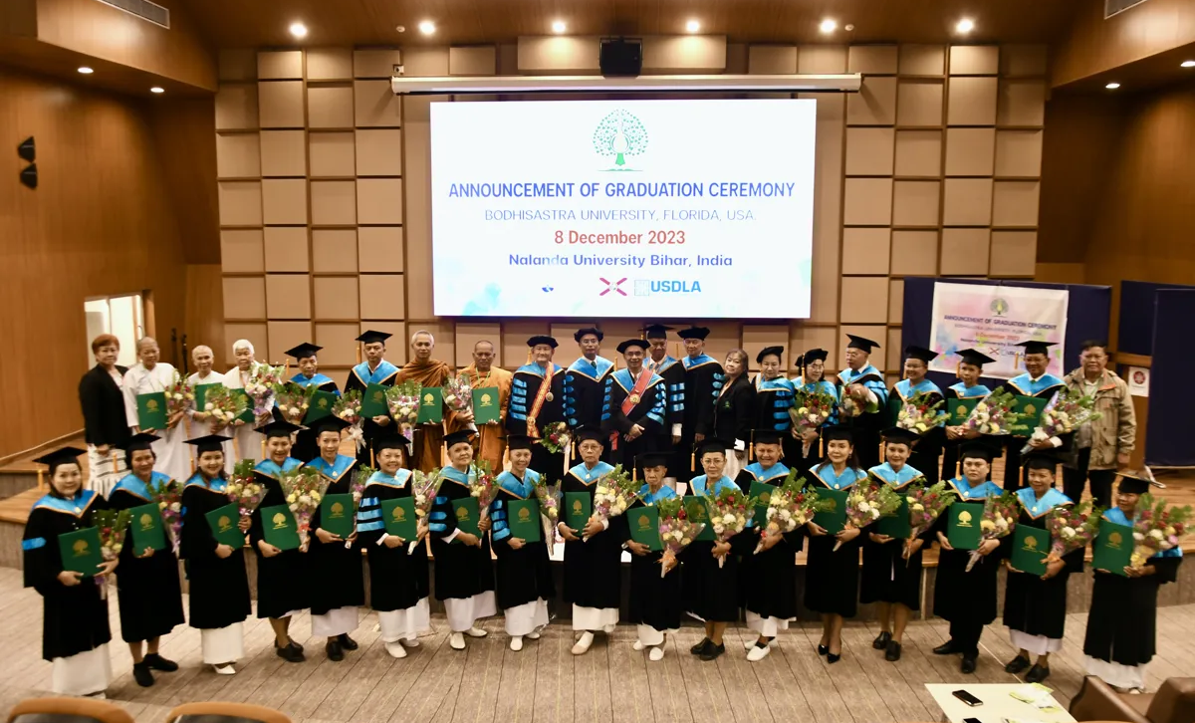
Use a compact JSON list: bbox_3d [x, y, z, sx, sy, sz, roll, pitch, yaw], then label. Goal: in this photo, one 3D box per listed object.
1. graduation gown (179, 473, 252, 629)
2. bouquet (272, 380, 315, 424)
[{"bbox_3d":[-2.647,1.301,6.238,0.480,1.023,0.390,-3,7,-26],"label":"graduation gown"},{"bbox_3d":[-2.613,0.372,7.696,0.350,0.480,0.260,-2,15,-19],"label":"bouquet"}]

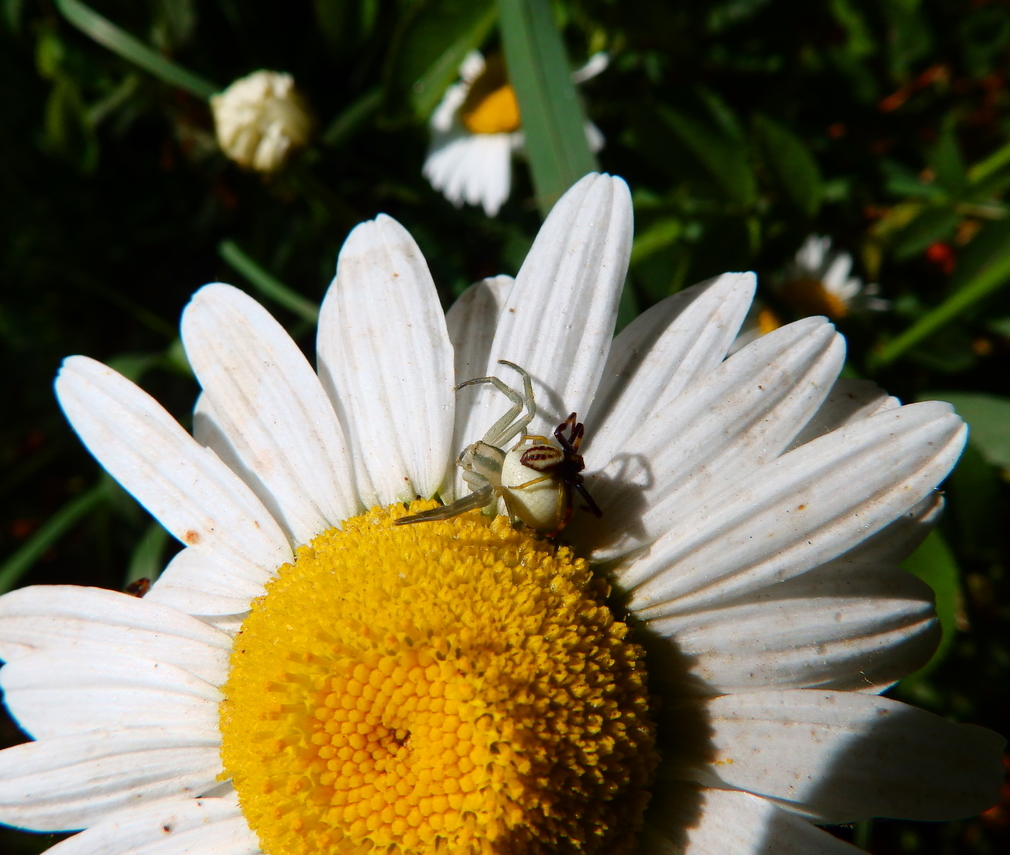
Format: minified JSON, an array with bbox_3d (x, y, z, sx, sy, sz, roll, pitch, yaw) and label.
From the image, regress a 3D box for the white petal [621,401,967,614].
[{"bbox_3d":[0.013,0.004,0.049,0.018,0.003,0.005,-29,78,7],"label":"white petal"}]

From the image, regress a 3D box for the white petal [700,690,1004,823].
[{"bbox_3d":[0.016,0.016,0.050,0.015,0.006,0.003,1,-1,13],"label":"white petal"}]

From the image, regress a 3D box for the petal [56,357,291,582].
[{"bbox_3d":[-0.018,0.002,0.056,0.018,0.002,0.005,38,91,14],"label":"petal"}]

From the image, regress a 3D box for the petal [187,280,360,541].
[{"bbox_3d":[-0.013,-0.001,0.056,0.006,0.002,0.016,-32,77,6],"label":"petal"}]

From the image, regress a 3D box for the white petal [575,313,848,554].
[{"bbox_3d":[0.010,0.001,0.050,0.016,0.002,0.005,-42,77,4],"label":"white petal"}]

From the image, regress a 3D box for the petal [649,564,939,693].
[{"bbox_3d":[0.014,0.010,0.051,0.014,0.005,0.003,-5,-2,13],"label":"petal"}]

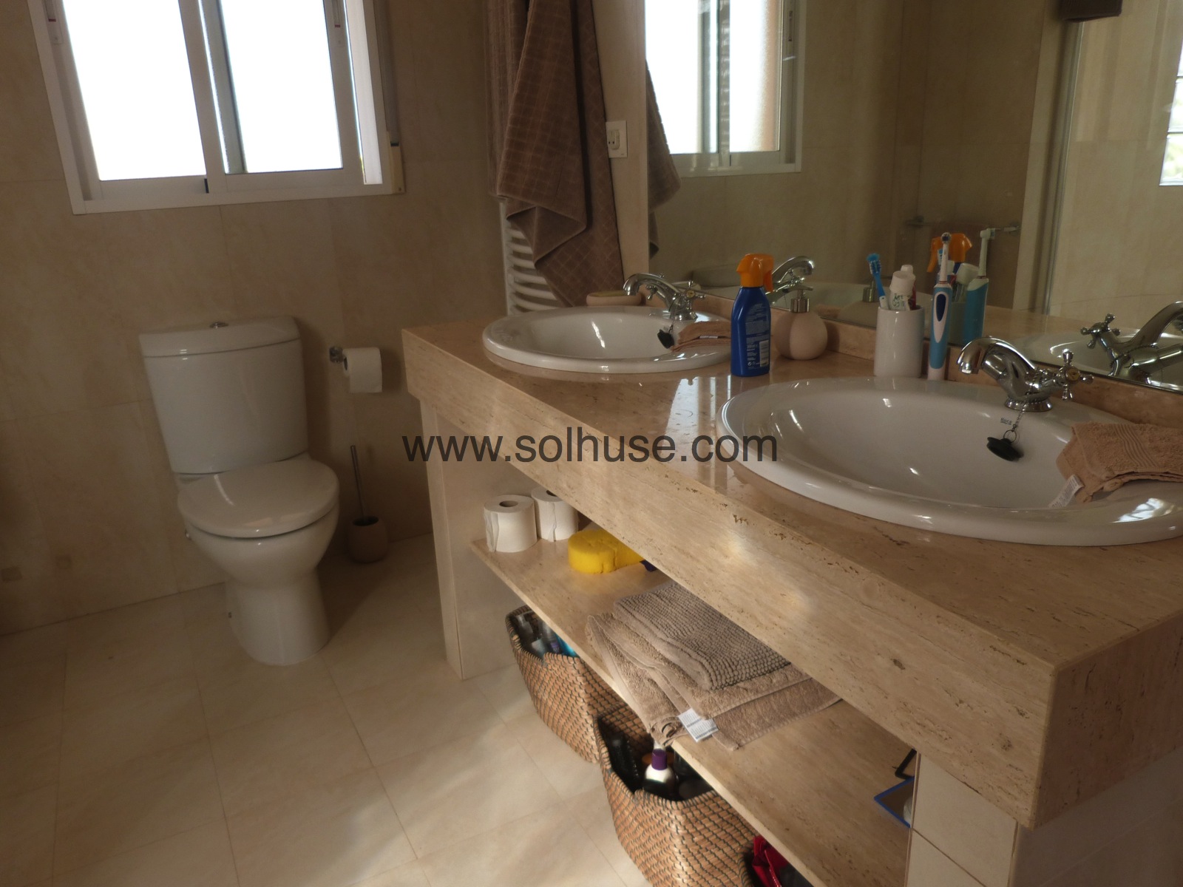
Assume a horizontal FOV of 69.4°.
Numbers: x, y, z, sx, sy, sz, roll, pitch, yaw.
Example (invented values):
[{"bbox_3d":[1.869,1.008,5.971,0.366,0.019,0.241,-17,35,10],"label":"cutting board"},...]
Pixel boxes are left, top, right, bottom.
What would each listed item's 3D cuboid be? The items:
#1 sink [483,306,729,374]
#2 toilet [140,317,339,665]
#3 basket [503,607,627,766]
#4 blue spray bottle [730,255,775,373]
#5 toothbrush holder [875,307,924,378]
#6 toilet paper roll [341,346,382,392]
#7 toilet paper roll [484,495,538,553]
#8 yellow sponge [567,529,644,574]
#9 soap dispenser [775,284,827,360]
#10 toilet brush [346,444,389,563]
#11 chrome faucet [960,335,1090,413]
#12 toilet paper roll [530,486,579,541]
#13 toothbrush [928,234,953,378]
[{"bbox_3d":[0.038,-0.151,1.792,0.500,0.180,0.600,-12,21,-27],"label":"sink"},{"bbox_3d":[-0.879,0.121,2.251,0.395,0.795,0.680,-12,21,-27],"label":"toilet"},{"bbox_3d":[0.005,0.477,1.811,0.261,0.275,0.225,-18,24,-40],"label":"basket"},{"bbox_3d":[0.275,-0.218,1.444,0.075,0.200,0.045,-16,23,-36],"label":"blue spray bottle"},{"bbox_3d":[0.498,-0.166,1.382,0.072,0.108,0.072,-12,21,-27],"label":"toothbrush holder"},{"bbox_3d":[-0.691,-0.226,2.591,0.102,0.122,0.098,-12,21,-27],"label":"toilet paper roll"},{"bbox_3d":[-0.181,0.180,1.923,0.111,0.092,0.111,-2,19,1],"label":"toilet paper roll"},{"bbox_3d":[0.043,0.225,1.836,0.187,0.048,0.113,-12,21,-27],"label":"yellow sponge"},{"bbox_3d":[0.373,-0.217,1.515,0.092,0.128,0.092,-2,19,1],"label":"soap dispenser"},{"bbox_3d":[-0.724,0.186,2.686,0.118,0.385,0.118,-12,21,-27],"label":"toilet brush"},{"bbox_3d":[0.536,-0.092,1.106,0.187,0.104,0.148,-12,21,-27],"label":"chrome faucet"},{"bbox_3d":[-0.082,0.160,1.972,0.108,0.093,0.108,-2,19,1],"label":"toilet paper roll"},{"bbox_3d":[0.553,-0.214,1.349,0.028,0.234,0.034,2,19,12],"label":"toothbrush"}]

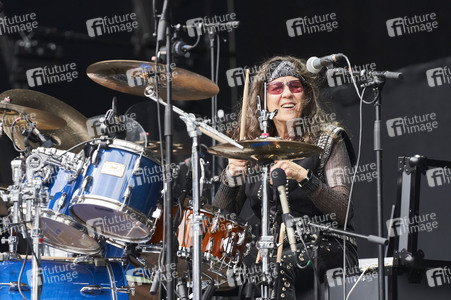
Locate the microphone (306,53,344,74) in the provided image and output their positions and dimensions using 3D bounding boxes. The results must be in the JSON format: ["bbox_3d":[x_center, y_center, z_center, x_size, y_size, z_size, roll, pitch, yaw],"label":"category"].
[{"bbox_3d":[0.325,-0.287,8.098,0.052,0.052,0.185,5,-13,-35],"label":"microphone"}]

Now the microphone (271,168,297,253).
[{"bbox_3d":[0.194,0.191,7.900,0.046,0.265,0.046,-11,-5,0],"label":"microphone"}]

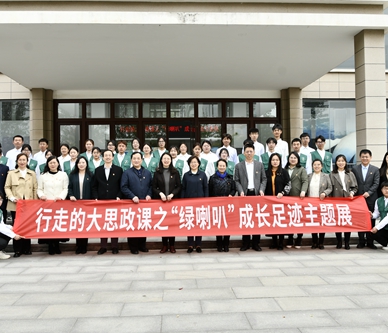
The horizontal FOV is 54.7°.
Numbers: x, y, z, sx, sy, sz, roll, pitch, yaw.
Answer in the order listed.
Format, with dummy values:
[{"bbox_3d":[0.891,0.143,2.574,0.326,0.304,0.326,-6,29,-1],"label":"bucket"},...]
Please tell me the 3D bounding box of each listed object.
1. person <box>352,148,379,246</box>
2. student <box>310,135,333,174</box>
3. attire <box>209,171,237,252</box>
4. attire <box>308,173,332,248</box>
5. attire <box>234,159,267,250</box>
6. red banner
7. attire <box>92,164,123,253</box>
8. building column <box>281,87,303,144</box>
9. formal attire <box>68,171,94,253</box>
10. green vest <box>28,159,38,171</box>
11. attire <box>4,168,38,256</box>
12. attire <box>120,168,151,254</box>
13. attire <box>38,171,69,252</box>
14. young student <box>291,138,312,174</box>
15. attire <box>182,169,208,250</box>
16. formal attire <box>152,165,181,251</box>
[{"bbox_3d":[2.976,0.551,6.486,0.490,1.702,0.310,-1,-1,9],"label":"person"},{"bbox_3d":[2.635,0.263,7.748,0.460,1.780,0.290,-1,-1,5],"label":"student"},{"bbox_3d":[0.496,0.753,6.526,0.470,1.380,0.320,-1,-1,-2],"label":"attire"},{"bbox_3d":[2.176,0.763,6.500,0.470,1.330,0.320,-1,-1,5],"label":"attire"},{"bbox_3d":[0.962,0.652,6.380,0.530,1.560,0.330,-1,-1,0],"label":"attire"},{"bbox_3d":[0.000,0.819,6.298,5.920,0.635,0.140,-1,-1,-3],"label":"red banner"},{"bbox_3d":[-1.457,0.700,6.328,0.500,1.485,0.300,-1,-1,-5],"label":"attire"},{"bbox_3d":[3.671,-1.007,13.981,0.790,3.850,0.600,-1,-1,-3],"label":"building column"},{"bbox_3d":[-1.919,0.766,6.396,0.440,1.410,0.310,-1,-1,-7],"label":"formal attire"},{"bbox_3d":[-3.119,0.131,7.045,0.420,0.600,0.250,-1,-1,-9],"label":"green vest"},{"bbox_3d":[-2.816,0.751,6.120,0.550,1.430,0.340,0,-1,-8],"label":"attire"},{"bbox_3d":[-0.989,0.730,6.447,0.540,1.460,0.330,-1,-1,-4],"label":"attire"},{"bbox_3d":[-2.404,0.767,6.371,0.500,1.420,0.330,-1,-1,-8],"label":"attire"},{"bbox_3d":[2.081,0.317,7.391,0.480,1.740,0.300,-1,-1,4],"label":"young student"},{"bbox_3d":[0.017,0.728,6.348,0.430,1.388,0.290,-1,-1,-1],"label":"attire"},{"bbox_3d":[-0.460,0.714,6.338,0.450,1.428,0.290,-1,-1,-1],"label":"formal attire"}]

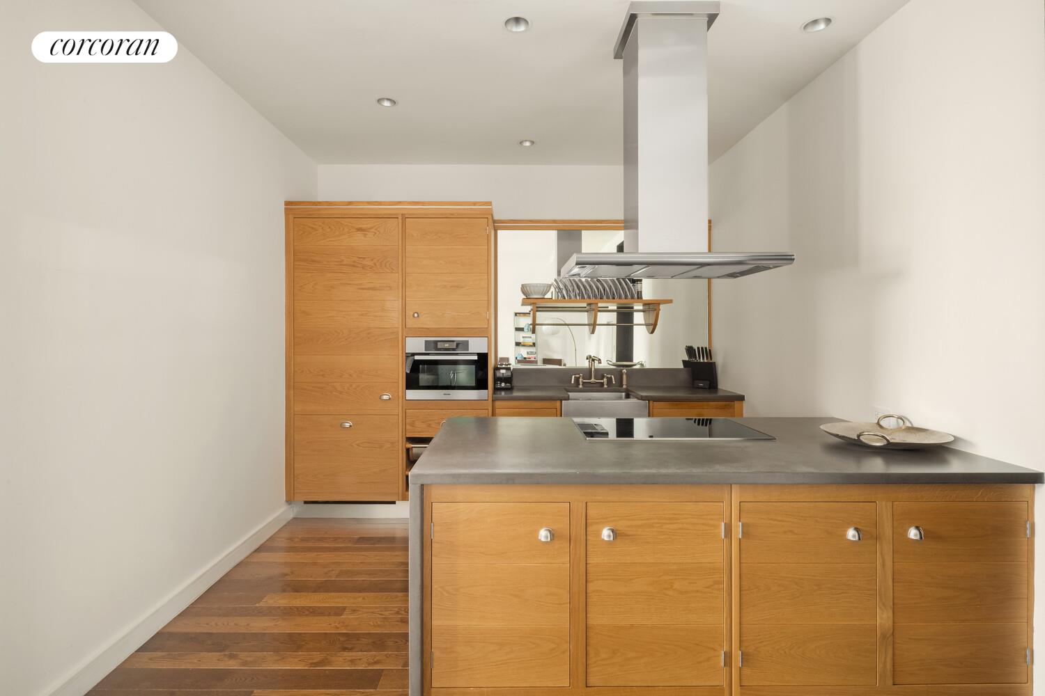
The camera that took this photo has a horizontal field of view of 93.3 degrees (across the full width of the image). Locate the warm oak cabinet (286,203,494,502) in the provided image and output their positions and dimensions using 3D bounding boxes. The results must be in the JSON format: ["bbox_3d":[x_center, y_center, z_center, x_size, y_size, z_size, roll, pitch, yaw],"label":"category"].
[{"bbox_3d":[-0.967,0.019,3.855,1.488,2.160,0.610,0,1,-1],"label":"warm oak cabinet"}]

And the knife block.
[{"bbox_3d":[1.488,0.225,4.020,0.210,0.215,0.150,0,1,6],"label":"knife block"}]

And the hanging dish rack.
[{"bbox_3d":[0.595,-0.254,4.015,1.190,0.272,0.220,0,1,-1],"label":"hanging dish rack"}]

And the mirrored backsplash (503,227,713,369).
[{"bbox_3d":[0.678,-0.412,4.125,1.765,1.160,0.020,0,1,-1],"label":"mirrored backsplash"}]

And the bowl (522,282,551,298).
[{"bbox_3d":[0.116,-0.451,4.000,0.248,0.123,0.248,0,1,0],"label":"bowl"}]

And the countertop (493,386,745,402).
[{"bbox_3d":[0.692,0.353,3.840,1.810,0.038,0.590,0,1,-1],"label":"countertop"}]

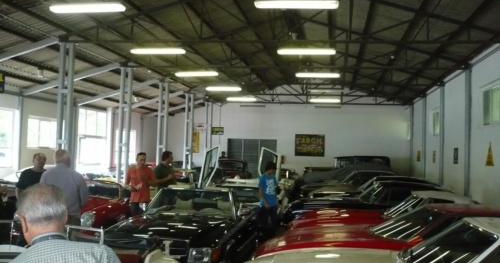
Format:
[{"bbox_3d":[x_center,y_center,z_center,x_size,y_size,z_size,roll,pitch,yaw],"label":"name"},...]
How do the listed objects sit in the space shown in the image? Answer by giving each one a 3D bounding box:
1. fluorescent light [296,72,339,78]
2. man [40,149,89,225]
[{"bbox_3d":[2.229,-1.878,16.857,1.550,0.110,0.170,2,-3,10],"label":"fluorescent light"},{"bbox_3d":[-2.054,1.122,5.547,0.520,1.810,0.320,1,-3,9],"label":"man"}]

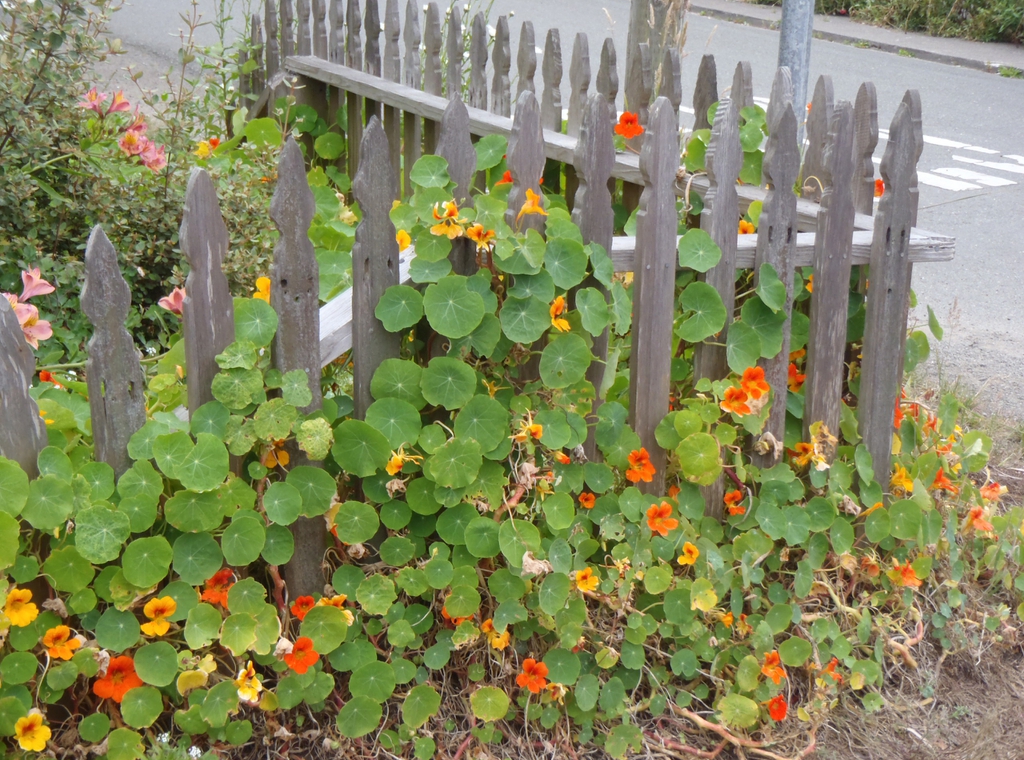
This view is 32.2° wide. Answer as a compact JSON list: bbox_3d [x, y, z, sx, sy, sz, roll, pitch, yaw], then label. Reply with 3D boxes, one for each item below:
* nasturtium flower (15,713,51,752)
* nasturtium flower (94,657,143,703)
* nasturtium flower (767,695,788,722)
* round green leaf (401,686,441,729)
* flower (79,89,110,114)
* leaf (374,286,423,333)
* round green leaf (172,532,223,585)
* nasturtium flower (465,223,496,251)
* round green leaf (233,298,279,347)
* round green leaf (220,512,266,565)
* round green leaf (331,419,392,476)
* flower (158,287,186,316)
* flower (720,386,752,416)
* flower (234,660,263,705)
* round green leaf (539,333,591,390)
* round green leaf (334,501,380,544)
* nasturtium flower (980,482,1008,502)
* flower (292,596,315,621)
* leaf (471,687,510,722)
[{"bbox_3d":[-0.616,0.451,2.275,0.046,0.051,0.040,-7,-5,-23],"label":"nasturtium flower"},{"bbox_3d":[-0.507,0.387,2.295,0.067,0.061,0.041,-7,-2,-18],"label":"nasturtium flower"},{"bbox_3d":[0.398,0.492,2.660,0.040,0.042,0.035,-16,3,-35],"label":"nasturtium flower"},{"bbox_3d":[-0.158,0.570,3.100,0.066,0.077,0.018,3,-17,7],"label":"round green leaf"},{"bbox_3d":[-0.943,-0.628,4.000,0.058,0.048,0.050,11,62,27],"label":"flower"},{"bbox_3d":[-0.186,-0.118,2.935,0.082,0.080,0.022,-1,-1,-4],"label":"leaf"},{"bbox_3d":[-0.461,0.262,2.600,0.073,0.075,0.020,-1,-10,-3],"label":"round green leaf"},{"bbox_3d":[-0.054,-0.247,3.050,0.052,0.045,0.040,0,-1,-1],"label":"nasturtium flower"},{"bbox_3d":[-0.456,-0.104,3.170,0.079,0.087,0.020,-2,-11,-6],"label":"round green leaf"},{"bbox_3d":[-0.428,0.256,2.830,0.075,0.080,0.022,2,-21,4],"label":"round green leaf"},{"bbox_3d":[-0.233,0.105,2.750,0.090,0.088,0.020,1,-7,2],"label":"round green leaf"},{"bbox_3d":[-0.633,-0.147,3.360,0.065,0.060,0.055,19,-15,42],"label":"flower"},{"bbox_3d":[0.457,0.044,3.610,0.063,0.063,0.050,3,-11,6],"label":"flower"},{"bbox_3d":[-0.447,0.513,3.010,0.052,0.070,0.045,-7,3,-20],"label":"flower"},{"bbox_3d":[0.088,-0.030,2.930,0.083,0.089,0.020,4,-3,9],"label":"round green leaf"},{"bbox_3d":[-0.218,0.202,2.509,0.064,0.062,0.012,1,-19,-4],"label":"round green leaf"},{"bbox_3d":[0.876,0.204,3.221,0.041,0.037,0.045,2,14,-41],"label":"nasturtium flower"},{"bbox_3d":[-0.375,0.411,3.190,0.047,0.047,0.045,2,-6,3],"label":"flower"},{"bbox_3d":[-0.032,0.475,2.601,0.057,0.012,0.056,0,63,0],"label":"leaf"}]

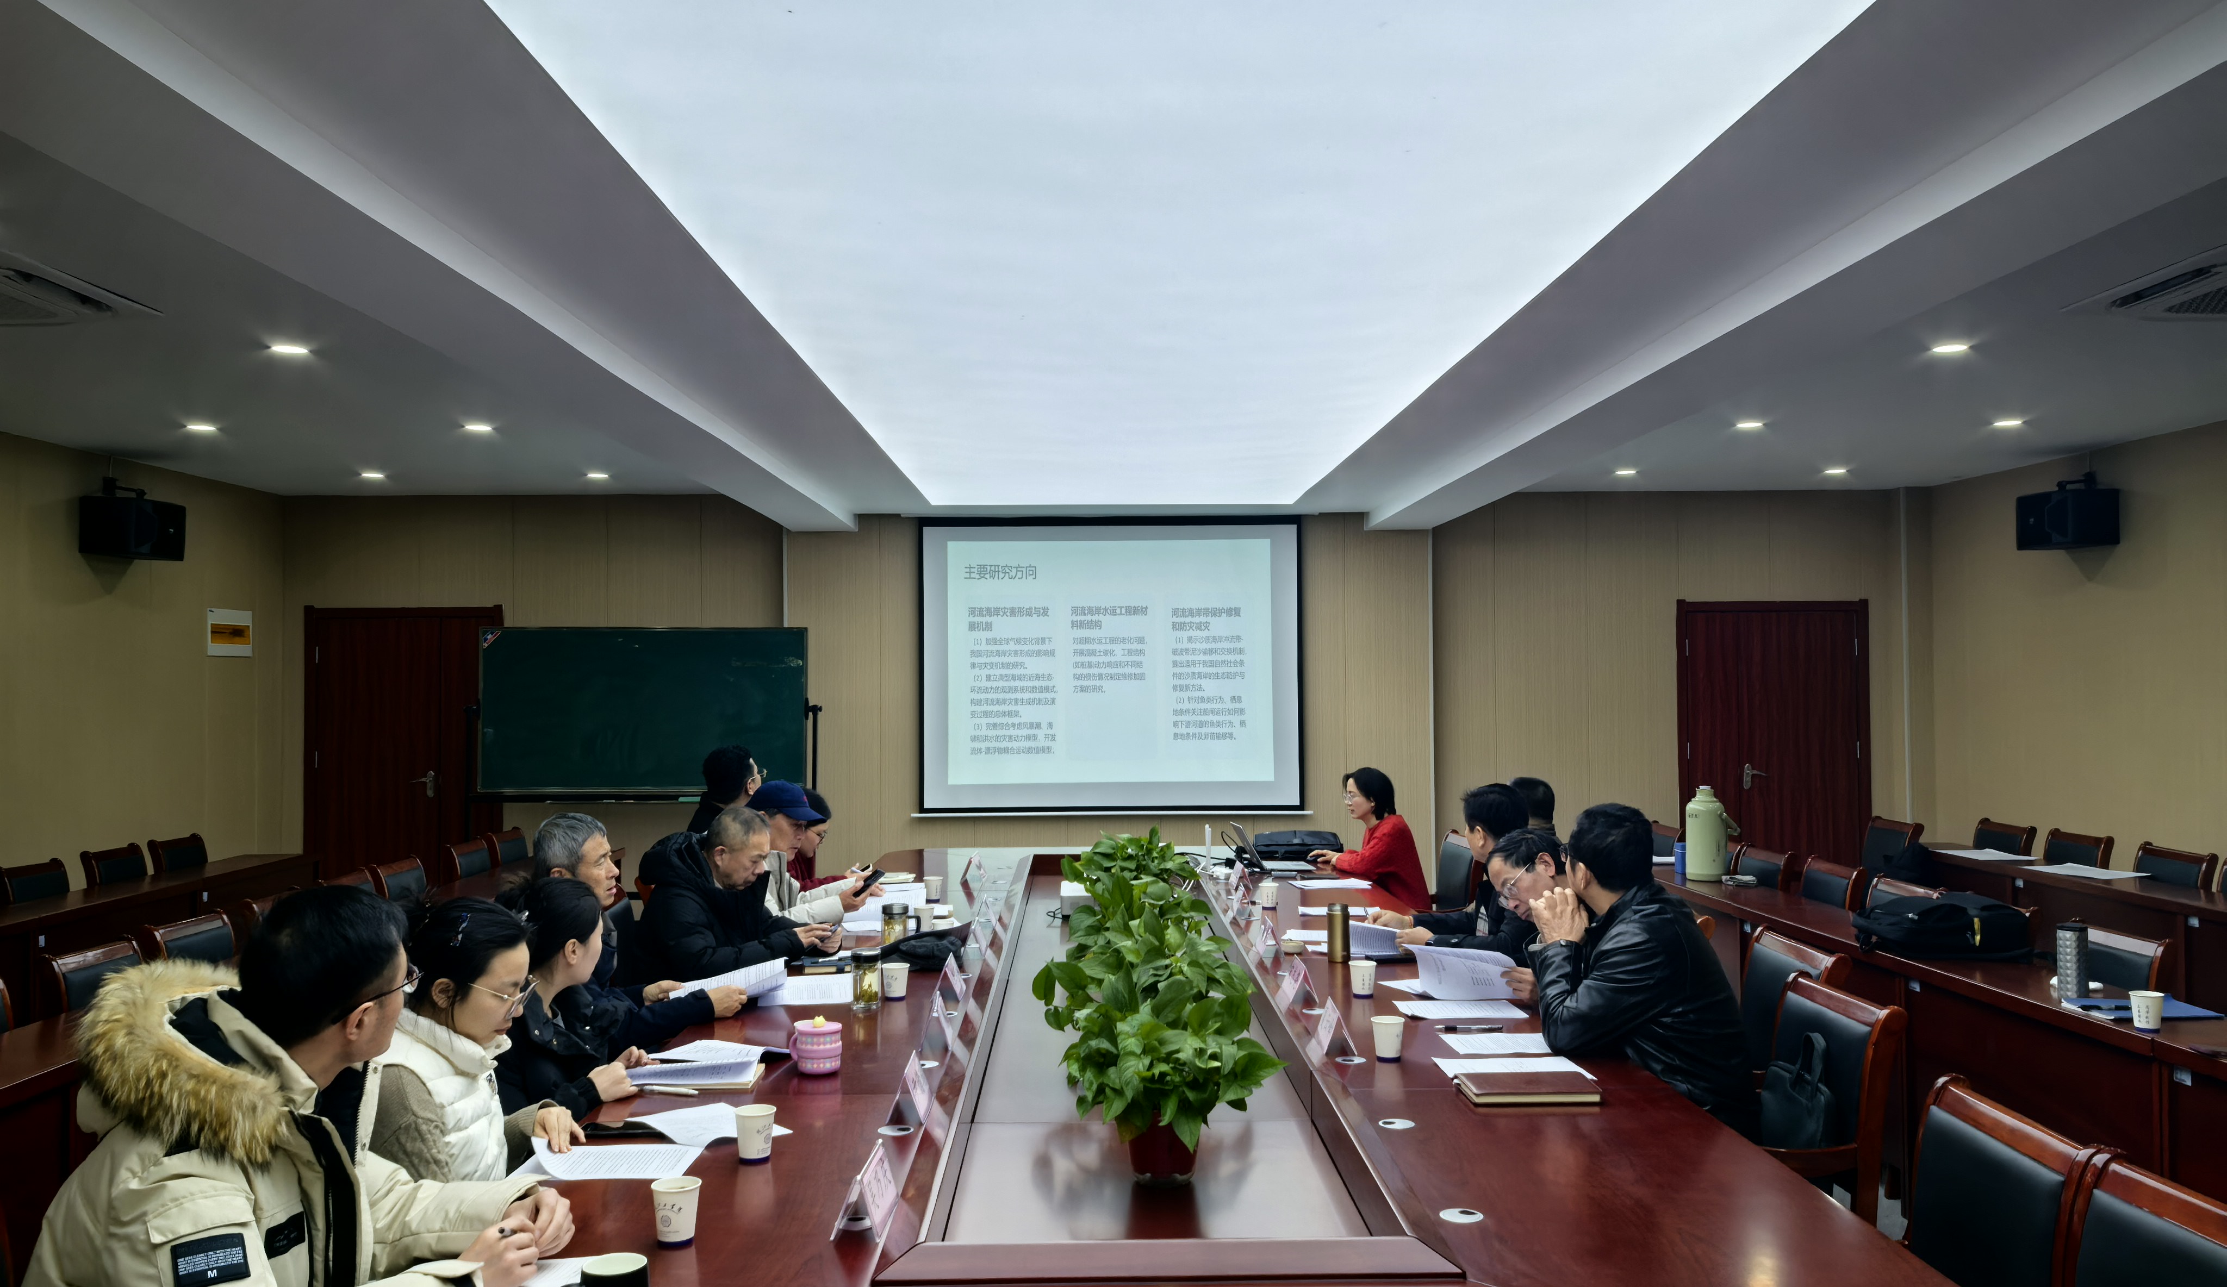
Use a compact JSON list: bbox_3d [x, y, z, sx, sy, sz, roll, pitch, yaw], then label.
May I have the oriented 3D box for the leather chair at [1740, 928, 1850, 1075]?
[{"bbox_3d":[1.580,1.241,4.439,0.570,0.900,0.470,0,-1,-1],"label":"leather chair"}]

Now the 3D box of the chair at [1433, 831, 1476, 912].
[{"bbox_3d":[1.246,1.290,7.091,0.580,0.940,0.500,0,-1,-1],"label":"chair"}]

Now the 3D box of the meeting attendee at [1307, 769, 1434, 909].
[{"bbox_3d":[1.112,1.143,7.164,0.600,1.220,0.480,0,-1,-1],"label":"meeting attendee"}]

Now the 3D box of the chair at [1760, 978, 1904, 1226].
[{"bbox_3d":[1.311,1.217,3.623,0.580,0.940,0.500,0,-1,-1],"label":"chair"}]

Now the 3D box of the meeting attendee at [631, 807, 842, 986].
[{"bbox_3d":[-1.159,1.126,5.113,0.670,1.220,0.560,0,-1,-1],"label":"meeting attendee"}]

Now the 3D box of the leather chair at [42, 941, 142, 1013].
[{"bbox_3d":[-2.550,1.272,4.607,0.570,0.900,0.470,0,-1,-1],"label":"leather chair"}]

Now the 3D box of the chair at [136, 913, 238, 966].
[{"bbox_3d":[-2.476,1.272,4.923,0.580,0.940,0.500,0,-1,-1],"label":"chair"}]

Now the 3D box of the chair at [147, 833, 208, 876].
[{"bbox_3d":[-4.112,1.352,7.813,0.570,0.900,0.470,0,-1,-1],"label":"chair"}]

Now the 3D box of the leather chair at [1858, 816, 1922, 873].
[{"bbox_3d":[3.358,1.289,7.739,0.580,0.940,0.500,0,-1,-1],"label":"leather chair"}]

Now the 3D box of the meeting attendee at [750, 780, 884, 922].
[{"bbox_3d":[-1.169,1.116,5.813,0.680,1.270,0.530,0,-1,-1],"label":"meeting attendee"}]

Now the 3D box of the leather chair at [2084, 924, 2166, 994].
[{"bbox_3d":[2.530,1.239,4.601,0.570,0.900,0.470,0,-1,-1],"label":"leather chair"}]

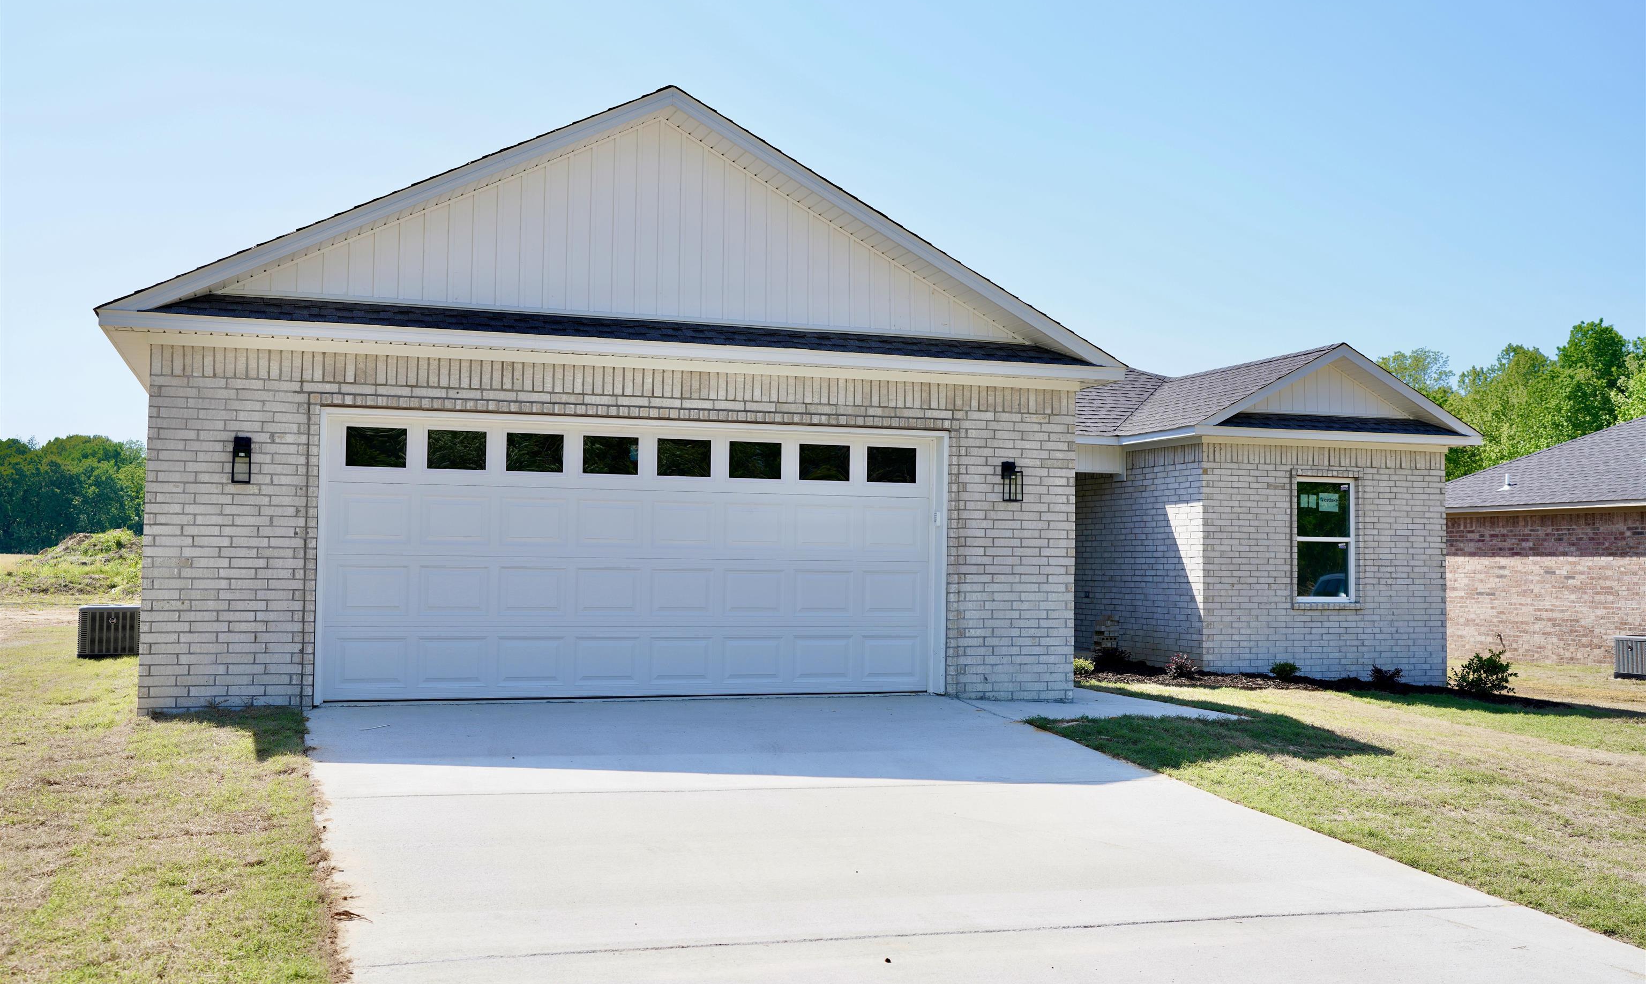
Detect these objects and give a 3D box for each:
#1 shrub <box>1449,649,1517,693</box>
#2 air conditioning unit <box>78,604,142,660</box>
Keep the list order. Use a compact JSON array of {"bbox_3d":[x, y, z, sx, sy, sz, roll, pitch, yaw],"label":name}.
[{"bbox_3d":[8.237,2.251,19.979,0.800,0.570,0.750,1,-3,-18],"label":"shrub"},{"bbox_3d":[-8.672,1.700,19.681,0.790,0.655,0.770,1,-3,-18],"label":"air conditioning unit"}]

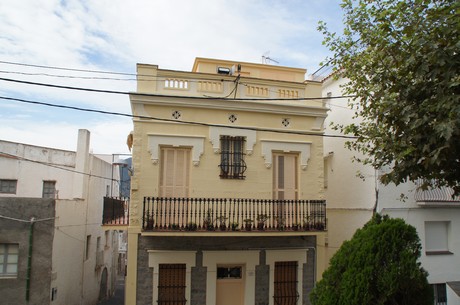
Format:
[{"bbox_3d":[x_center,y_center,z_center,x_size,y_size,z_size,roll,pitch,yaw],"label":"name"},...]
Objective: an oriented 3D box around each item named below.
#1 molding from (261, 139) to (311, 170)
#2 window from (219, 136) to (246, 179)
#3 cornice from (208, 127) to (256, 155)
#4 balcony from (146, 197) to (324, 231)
[{"bbox_3d":[1.973,0.112,11.931,1.885,0.981,0.150,3,-8,-12],"label":"molding"},{"bbox_3d":[0.091,0.185,11.525,0.952,1.431,0.250,3,-8,-12],"label":"window"},{"bbox_3d":[0.105,-0.371,11.585,1.647,0.889,0.120,3,-8,-12],"label":"cornice"},{"bbox_3d":[0.202,1.936,10.834,5.635,0.982,1.038,3,-8,-12],"label":"balcony"}]

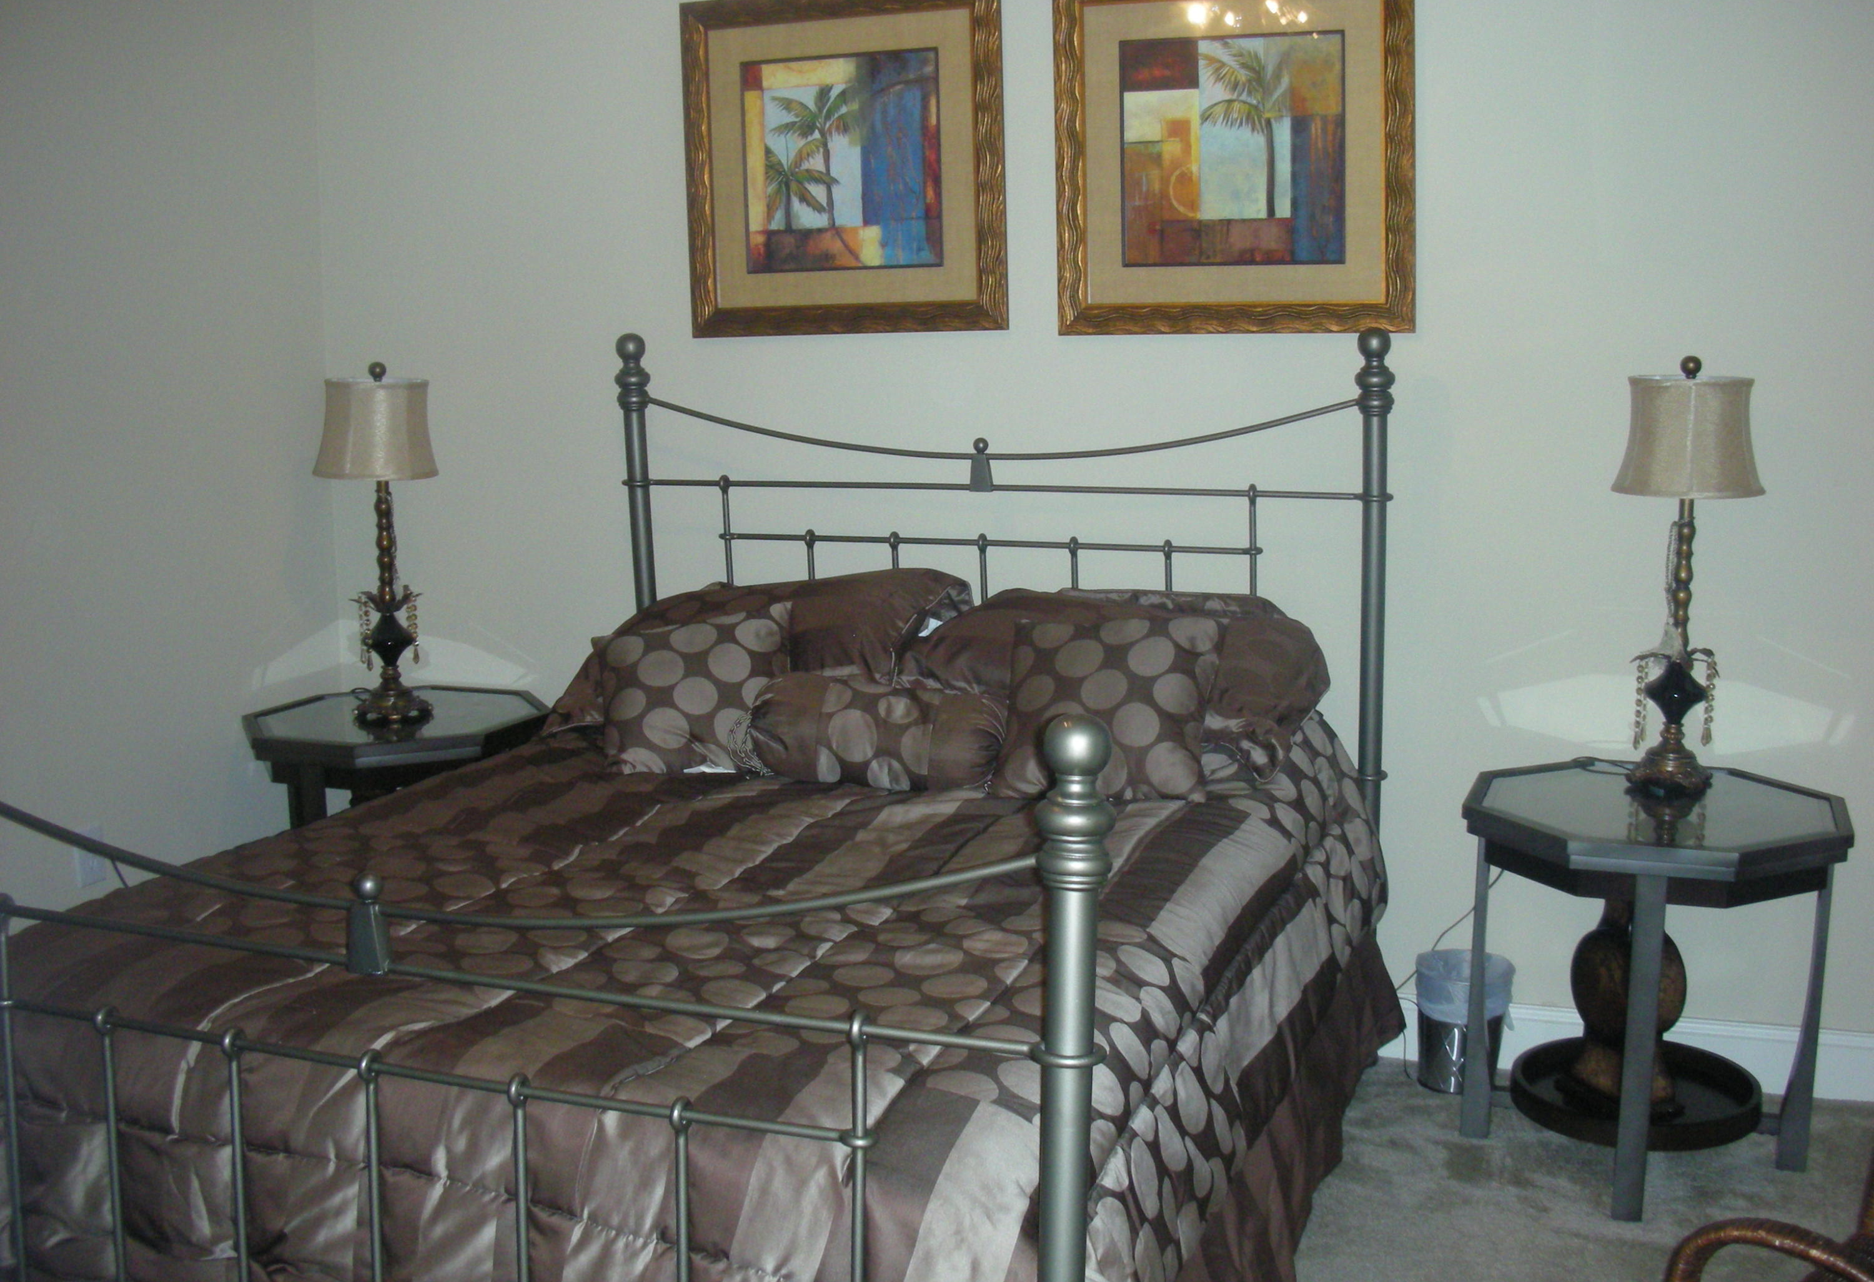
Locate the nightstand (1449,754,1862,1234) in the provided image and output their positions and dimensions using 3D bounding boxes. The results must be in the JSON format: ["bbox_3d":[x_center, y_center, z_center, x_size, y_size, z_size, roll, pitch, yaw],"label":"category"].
[{"bbox_3d":[1.220,0.588,3.263,0.627,0.651,0.627,3,10,22],"label":"nightstand"}]

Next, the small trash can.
[{"bbox_3d":[1.010,0.737,3.644,0.187,0.242,0.187,3,10,19],"label":"small trash can"}]

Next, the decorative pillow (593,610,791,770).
[{"bbox_3d":[-0.446,0.091,3.466,0.370,0.140,0.360,-7,48,14],"label":"decorative pillow"}]

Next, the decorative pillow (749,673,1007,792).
[{"bbox_3d":[-0.089,0.138,3.312,0.450,0.190,0.190,4,10,24],"label":"decorative pillow"}]

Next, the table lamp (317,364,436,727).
[{"bbox_3d":[-1.179,-0.213,4.021,0.270,0.760,0.270,3,10,19],"label":"table lamp"}]

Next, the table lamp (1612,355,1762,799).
[{"bbox_3d":[1.304,-0.122,3.313,0.269,0.759,0.269,3,10,19],"label":"table lamp"}]

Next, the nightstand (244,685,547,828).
[{"bbox_3d":[-1.158,0.476,4.134,0.627,0.651,0.627,3,10,20],"label":"nightstand"}]

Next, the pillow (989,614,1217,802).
[{"bbox_3d":[0.308,0.100,3.244,0.360,0.355,0.140,3,-28,12],"label":"pillow"}]

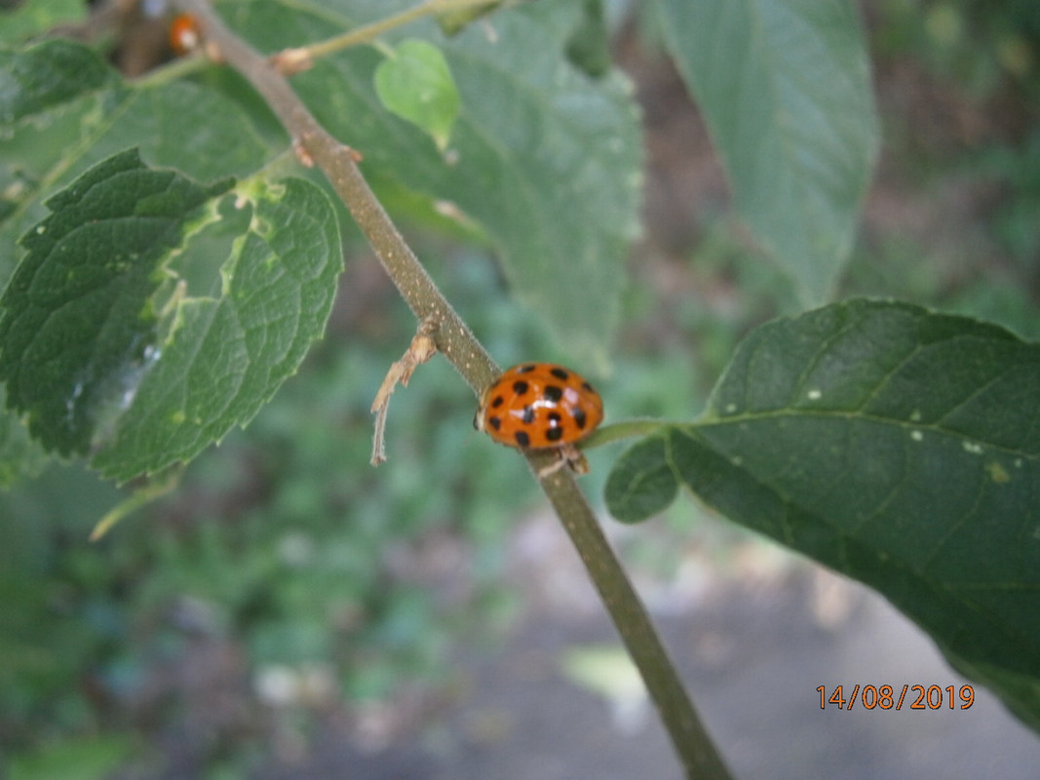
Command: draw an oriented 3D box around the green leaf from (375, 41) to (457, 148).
[{"bbox_3d":[-0.006,-0.019,0.090,0.005,0.007,0.001,-29,7,-14],"label":"green leaf"}]

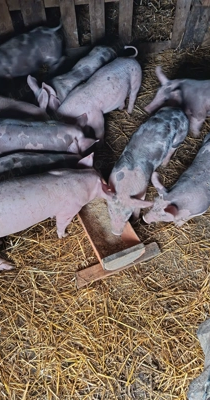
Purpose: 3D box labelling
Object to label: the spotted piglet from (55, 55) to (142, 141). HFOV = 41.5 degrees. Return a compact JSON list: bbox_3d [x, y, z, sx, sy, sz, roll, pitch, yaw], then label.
[{"bbox_3d":[-0.060,-0.622,1.876,0.250,0.400,0.790,32,61,20],"label":"spotted piglet"}]

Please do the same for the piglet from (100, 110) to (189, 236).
[{"bbox_3d":[0.250,-0.139,1.544,0.250,0.390,0.730,24,59,16],"label":"piglet"}]

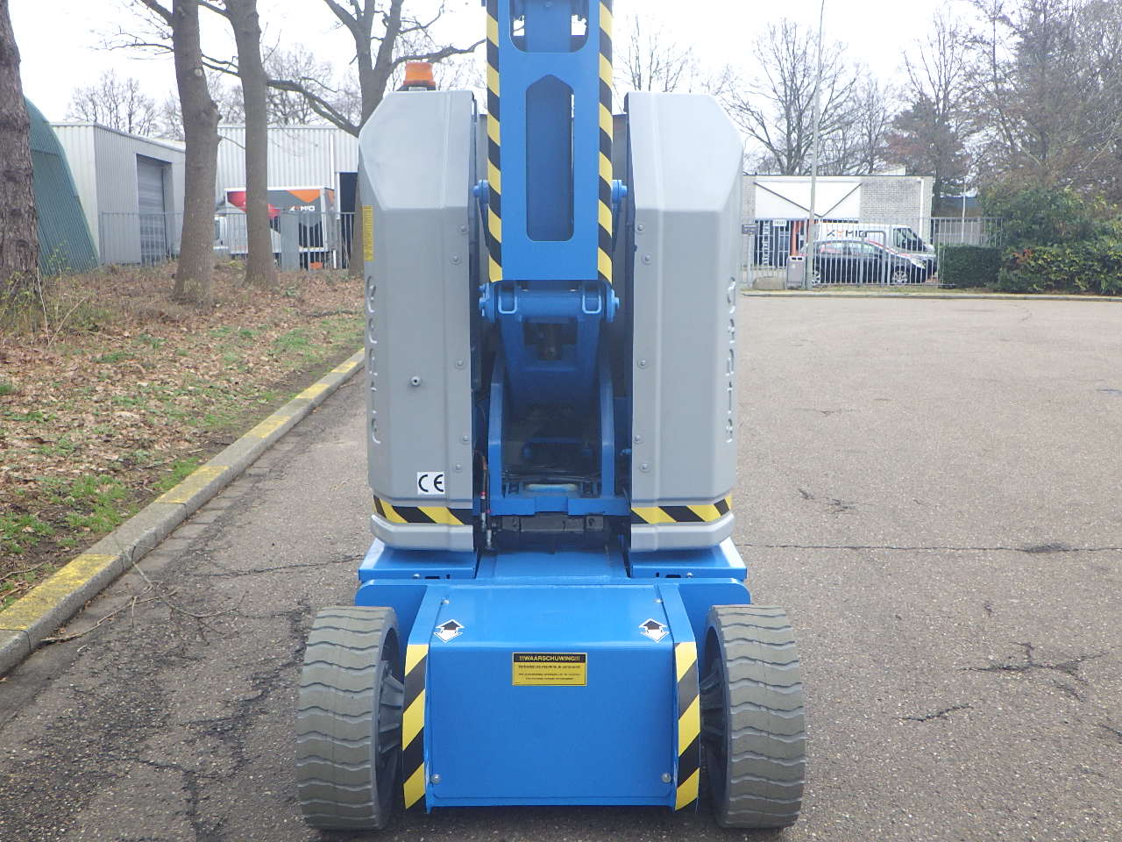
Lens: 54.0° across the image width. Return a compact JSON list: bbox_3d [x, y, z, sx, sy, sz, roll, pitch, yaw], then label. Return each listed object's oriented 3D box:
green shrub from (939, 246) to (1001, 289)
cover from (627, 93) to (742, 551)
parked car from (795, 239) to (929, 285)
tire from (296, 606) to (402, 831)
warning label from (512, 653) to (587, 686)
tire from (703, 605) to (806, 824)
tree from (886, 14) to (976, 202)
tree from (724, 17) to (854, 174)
[{"bbox_3d":[12.346,-4.675,33.184,1.850,1.280,1.400,0,10,0],"label":"green shrub"},{"bbox_3d":[0.356,-0.339,3.526,0.330,1.315,0.820,0,10,-1],"label":"cover"},{"bbox_3d":[9.720,-5.209,35.832,4.300,1.460,1.780,2,10,12],"label":"parked car"},{"bbox_3d":[-0.533,0.764,2.866,0.180,0.559,0.559,0,10,-1],"label":"tire"},{"bbox_3d":[-0.028,0.601,2.666,0.182,0.085,0.003,0,-2,-1],"label":"warning label"},{"bbox_3d":[0.485,0.762,2.875,0.180,0.559,0.559,0,10,-1],"label":"tire"},{"bbox_3d":[17.150,-13.180,51.531,4.400,12.000,4.400,0,10,0],"label":"tree"},{"bbox_3d":[12.400,-15.553,60.259,7.800,13.800,7.500,0,10,0],"label":"tree"}]

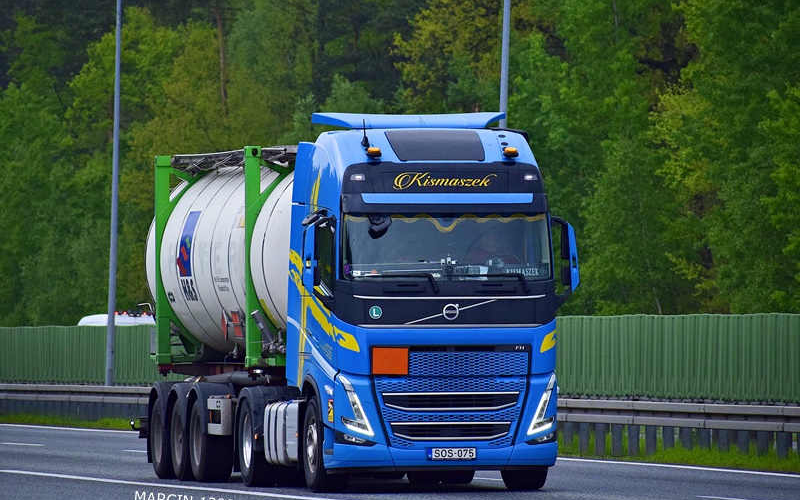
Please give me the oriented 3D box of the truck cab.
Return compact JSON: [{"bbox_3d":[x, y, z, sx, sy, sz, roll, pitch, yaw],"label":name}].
[{"bbox_3d":[0.275,0.557,78.250,2.800,4.020,2.600,0,-1,-12],"label":"truck cab"}]

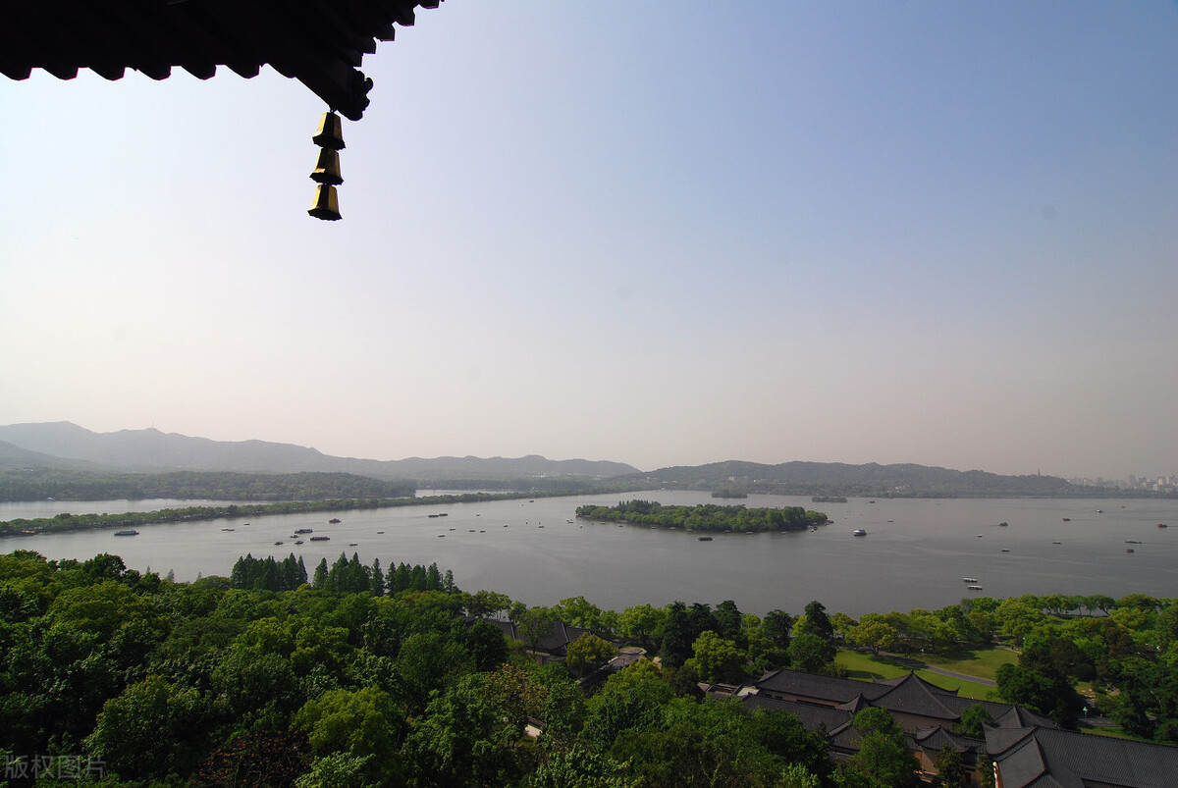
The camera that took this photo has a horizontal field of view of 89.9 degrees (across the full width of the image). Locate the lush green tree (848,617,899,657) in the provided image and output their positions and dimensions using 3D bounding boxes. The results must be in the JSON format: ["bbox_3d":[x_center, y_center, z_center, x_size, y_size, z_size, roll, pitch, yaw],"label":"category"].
[{"bbox_3d":[101.670,87.420,210.920,16.670,12.700,16.670,0,-9,0],"label":"lush green tree"}]

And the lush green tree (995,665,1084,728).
[{"bbox_3d":[115.702,77.580,152.394,17.248,12.885,17.248,0,-8,0],"label":"lush green tree"}]

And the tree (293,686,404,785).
[{"bbox_3d":[-32.630,46.260,79.980,14.480,12.630,14.480,0,-9,0],"label":"tree"}]

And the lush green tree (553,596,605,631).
[{"bbox_3d":[-4.210,90.460,241.050,21.670,15.740,21.670,0,-9,0],"label":"lush green tree"}]

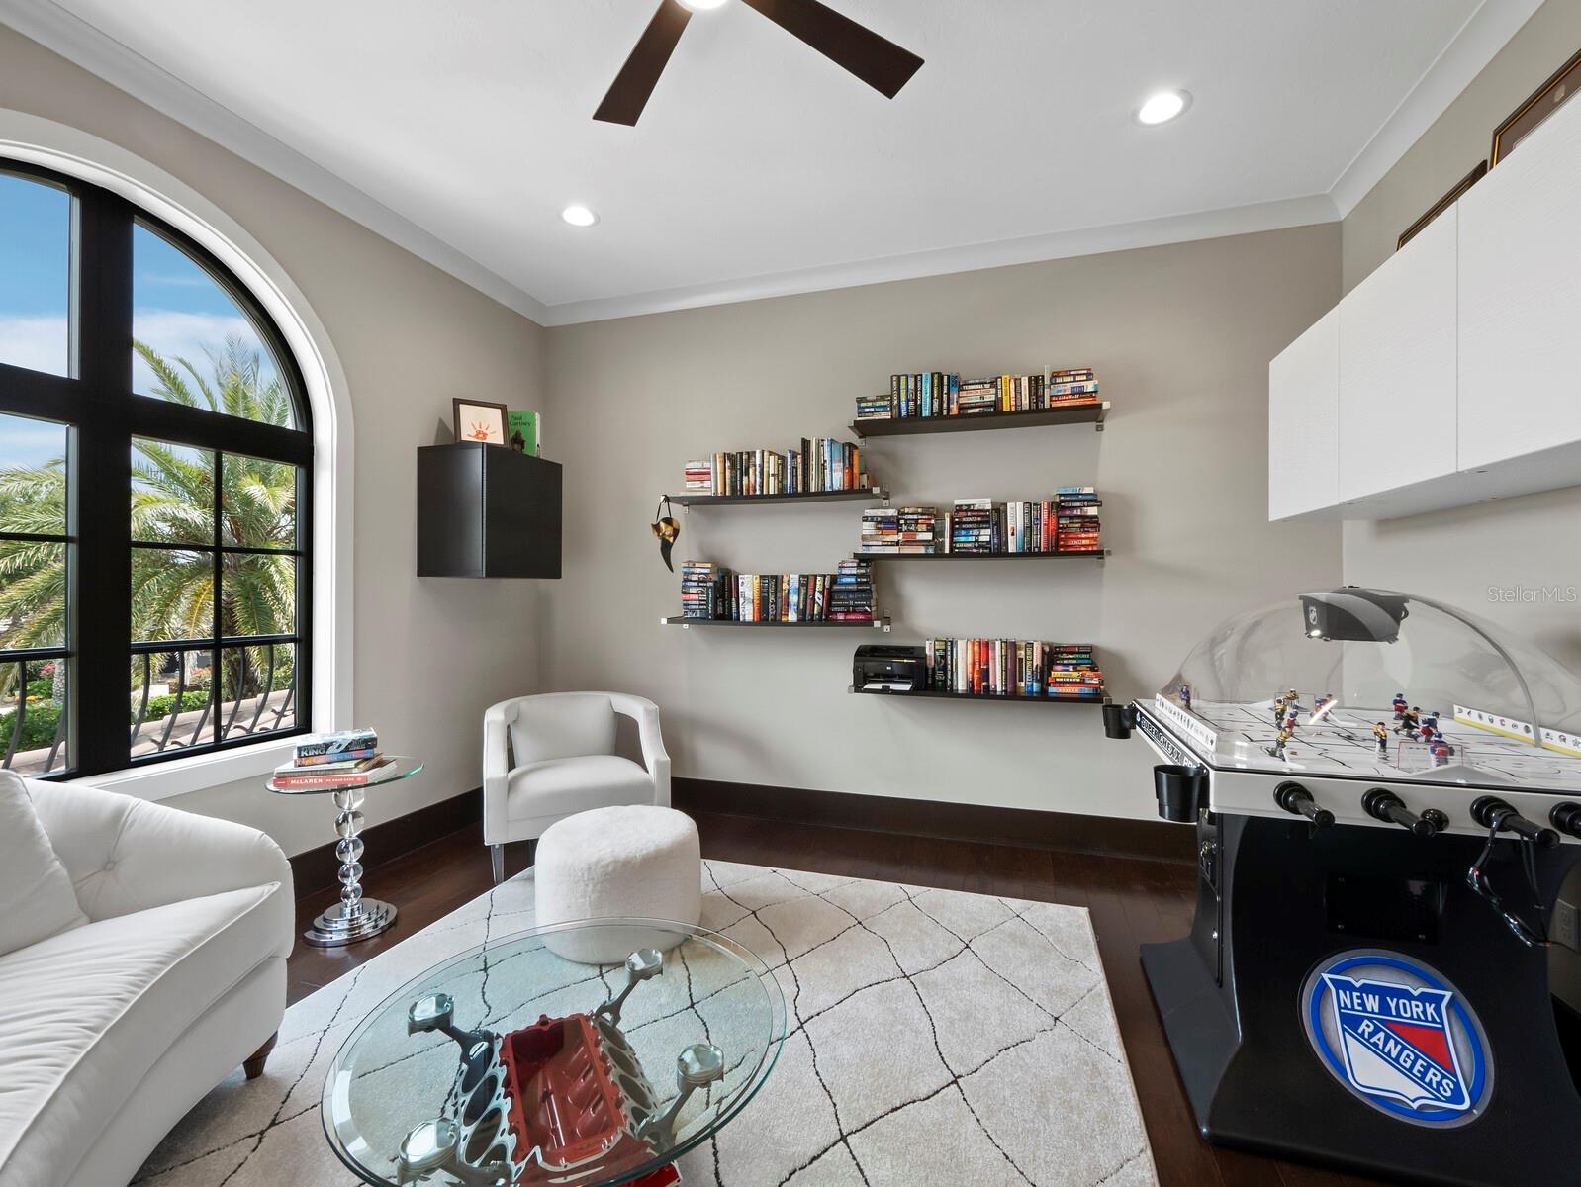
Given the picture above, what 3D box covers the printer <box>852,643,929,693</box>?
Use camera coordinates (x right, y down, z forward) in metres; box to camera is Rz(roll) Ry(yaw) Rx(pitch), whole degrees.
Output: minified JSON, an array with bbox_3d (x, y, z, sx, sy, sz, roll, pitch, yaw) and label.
[{"bbox_3d":[0.536,0.387,3.369,0.355,0.205,0.250,0,0,17],"label":"printer"}]

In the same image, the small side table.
[{"bbox_3d":[-1.729,1.010,2.521,0.510,0.600,0.510,0,0,17],"label":"small side table"}]

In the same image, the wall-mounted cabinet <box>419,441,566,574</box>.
[{"bbox_3d":[-1.609,-0.411,3.474,0.418,0.659,0.588,0,0,17],"label":"wall-mounted cabinet"}]

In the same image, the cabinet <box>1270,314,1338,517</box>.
[{"bbox_3d":[2.147,-0.650,2.399,0.390,0.685,0.588,0,0,18],"label":"cabinet"}]

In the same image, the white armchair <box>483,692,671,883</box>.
[{"bbox_3d":[-1.131,0.935,3.369,0.810,0.750,0.750,0,0,-22],"label":"white armchair"}]

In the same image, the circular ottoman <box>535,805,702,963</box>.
[{"bbox_3d":[-0.668,1.105,2.528,0.610,0.390,0.610,0,0,0],"label":"circular ottoman"}]

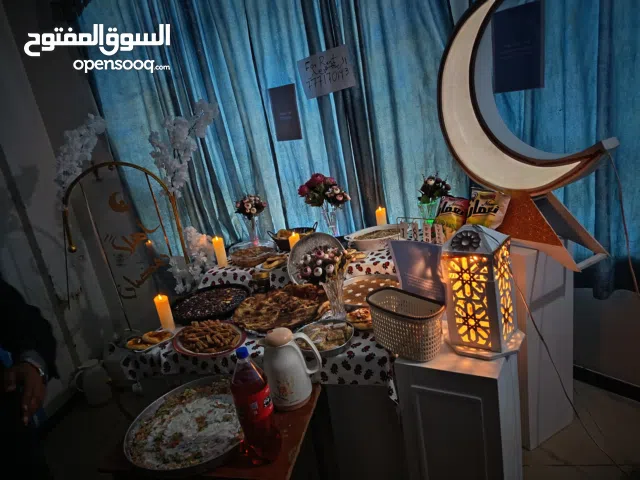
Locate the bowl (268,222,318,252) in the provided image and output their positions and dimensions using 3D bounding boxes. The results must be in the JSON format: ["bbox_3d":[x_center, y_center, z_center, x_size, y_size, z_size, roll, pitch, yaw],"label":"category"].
[{"bbox_3d":[-0.157,-0.006,2.363,0.255,0.090,0.200,-10,15,-6],"label":"bowl"}]

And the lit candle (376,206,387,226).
[{"bbox_3d":[0.316,-0.090,2.217,0.053,0.155,0.053,-9,15,0],"label":"lit candle"}]

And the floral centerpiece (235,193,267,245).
[{"bbox_3d":[-0.392,-0.102,2.505,0.150,0.275,0.145,-11,15,-10],"label":"floral centerpiece"}]

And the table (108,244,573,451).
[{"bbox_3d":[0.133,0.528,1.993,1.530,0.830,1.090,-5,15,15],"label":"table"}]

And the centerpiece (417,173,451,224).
[{"bbox_3d":[0.599,-0.216,2.382,0.150,0.260,0.145,-6,15,10],"label":"centerpiece"}]

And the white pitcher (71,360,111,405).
[{"bbox_3d":[-1.397,0.880,2.707,0.200,0.250,0.150,-18,17,-32],"label":"white pitcher"}]

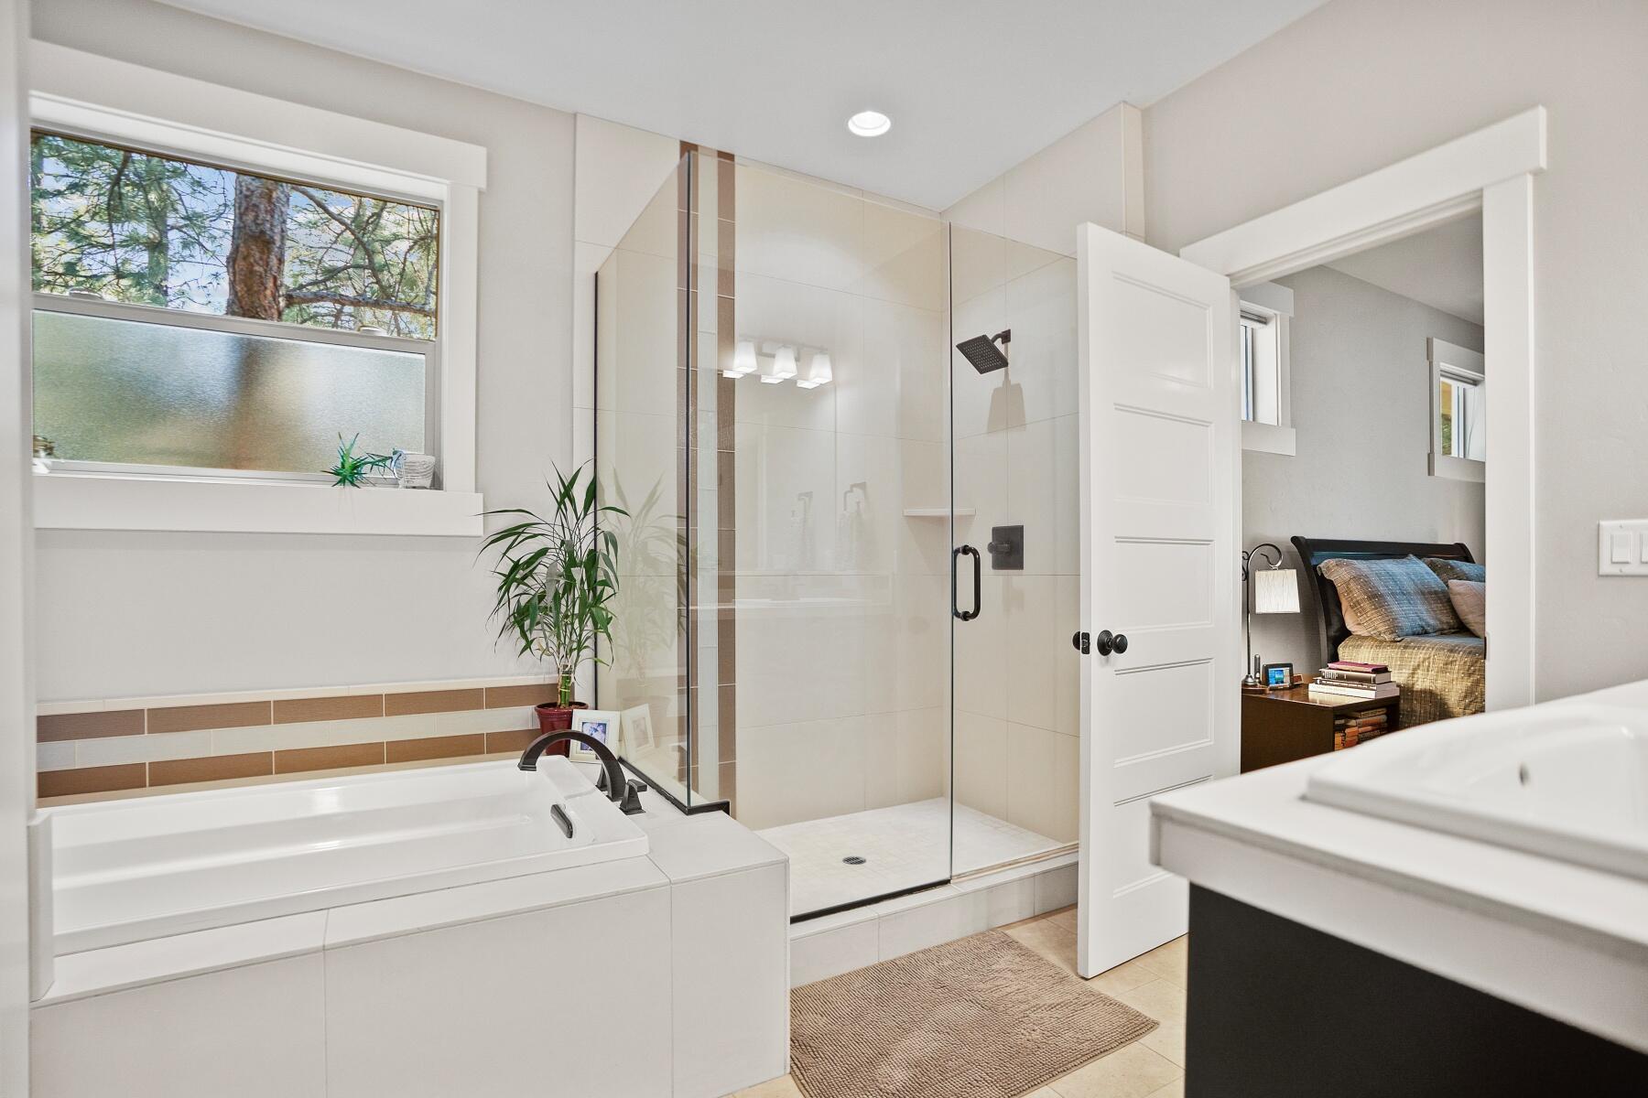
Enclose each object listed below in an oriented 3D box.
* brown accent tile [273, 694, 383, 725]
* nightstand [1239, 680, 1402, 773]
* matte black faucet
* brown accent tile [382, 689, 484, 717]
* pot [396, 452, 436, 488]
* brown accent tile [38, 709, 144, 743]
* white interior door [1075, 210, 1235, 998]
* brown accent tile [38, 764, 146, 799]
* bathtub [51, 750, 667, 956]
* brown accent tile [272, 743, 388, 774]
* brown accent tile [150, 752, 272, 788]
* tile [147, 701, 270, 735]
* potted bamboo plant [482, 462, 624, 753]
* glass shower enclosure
[{"bbox_3d":[-1.572,0.510,2.333,0.291,0.072,0.011,1,-1,-27],"label":"brown accent tile"},{"bbox_3d":[1.897,0.863,2.895,0.460,0.600,0.430,0,0,-28],"label":"nightstand"},{"bbox_3d":[-0.648,0.587,1.960,0.290,0.200,0.265,1,-1,-31],"label":"matte black faucet"},{"bbox_3d":[-1.305,0.516,2.466,0.294,0.072,0.011,1,-1,-27],"label":"brown accent tile"},{"bbox_3d":[-1.388,-0.263,2.490,0.120,0.120,0.105,0,0,-28],"label":"pot"},{"bbox_3d":[-2.077,0.496,2.049,0.270,0.073,0.010,0,0,-28],"label":"brown accent tile"},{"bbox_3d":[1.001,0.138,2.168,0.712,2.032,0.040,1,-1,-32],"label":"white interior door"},{"bbox_3d":[-2.075,0.651,2.051,0.270,0.073,0.010,0,0,-28],"label":"brown accent tile"},{"bbox_3d":[-1.278,0.902,1.685,1.550,0.480,0.842,0,0,-28],"label":"bathtub"},{"bbox_3d":[-1.564,0.663,2.319,0.290,0.073,0.010,0,0,-28],"label":"brown accent tile"},{"bbox_3d":[-1.834,0.661,2.200,0.293,0.072,0.011,1,-1,-27],"label":"brown accent tile"},{"bbox_3d":[-1.838,0.505,2.200,0.293,0.072,0.011,1,-1,-27],"label":"tile"},{"bbox_3d":[-0.925,0.200,2.500,0.440,0.980,0.410,0,0,-28],"label":"potted bamboo plant"},{"bbox_3d":[0.102,0.004,2.659,1.570,2.065,0.890,1,-1,-29],"label":"glass shower enclosure"}]

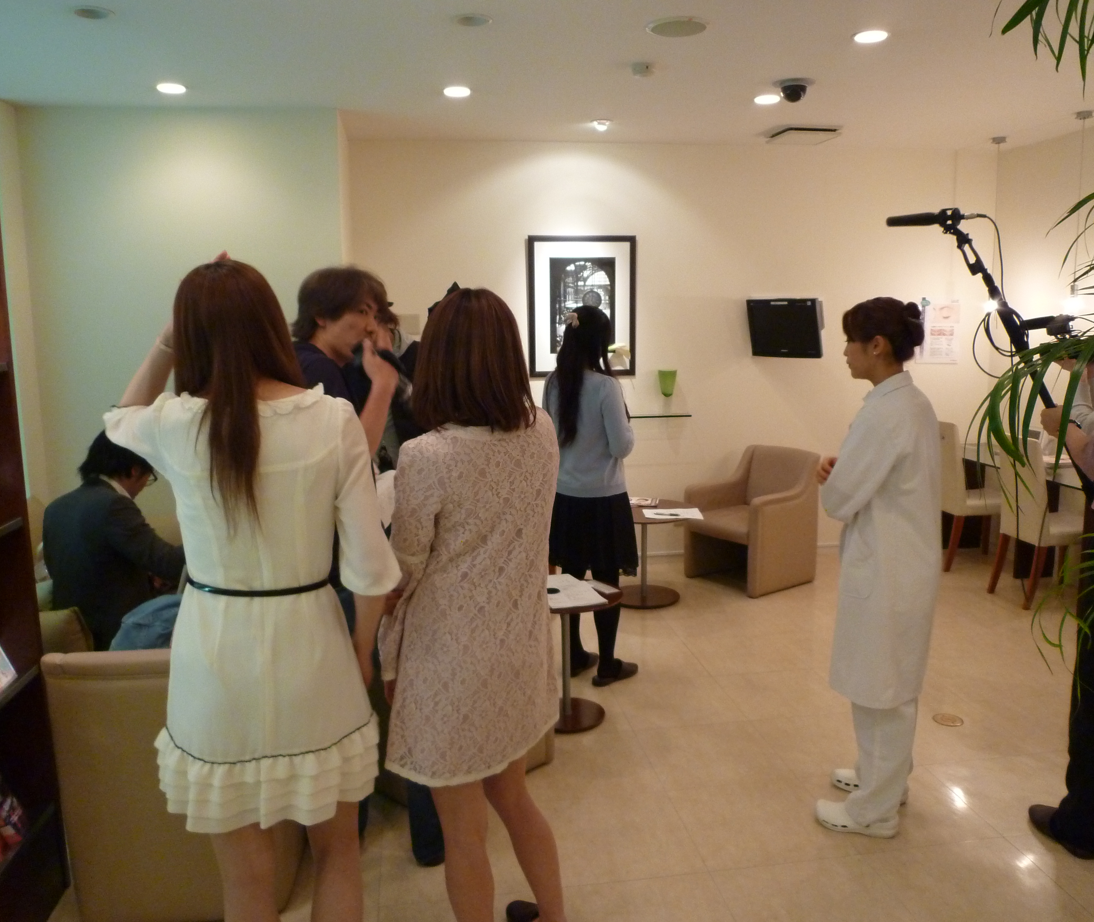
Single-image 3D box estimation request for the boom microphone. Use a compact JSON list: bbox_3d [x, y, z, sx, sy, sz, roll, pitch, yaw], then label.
[{"bbox_3d":[1.161,-0.727,2.650,0.300,0.057,0.053,3,9,37],"label":"boom microphone"}]

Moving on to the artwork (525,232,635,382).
[{"bbox_3d":[0.229,-0.976,5.621,0.685,0.875,0.030,-2,8,-8],"label":"artwork"}]

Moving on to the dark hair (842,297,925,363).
[{"bbox_3d":[0.935,-0.365,2.470,0.235,0.185,0.185,3,9,23],"label":"dark hair"}]

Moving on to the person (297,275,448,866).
[{"bbox_3d":[-0.507,0.308,2.476,0.460,1.670,0.460,-4,9,-18],"label":"person"}]

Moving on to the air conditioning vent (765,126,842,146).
[{"bbox_3d":[1.524,-1.935,5.298,0.355,0.040,0.380,-2,8,-8],"label":"air conditioning vent"}]

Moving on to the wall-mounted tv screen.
[{"bbox_3d":[1.514,-0.848,5.607,0.465,0.376,0.080,6,28,39],"label":"wall-mounted tv screen"}]

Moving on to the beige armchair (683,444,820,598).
[{"bbox_3d":[1.219,0.331,5.289,0.580,0.760,0.570,-7,10,-37],"label":"beige armchair"}]

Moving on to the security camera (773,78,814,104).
[{"bbox_3d":[1.104,-1.644,3.966,0.185,0.090,0.185,-2,9,-8],"label":"security camera"}]

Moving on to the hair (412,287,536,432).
[{"bbox_3d":[-0.148,-0.205,1.783,0.230,0.285,0.235,-5,9,-26],"label":"hair"}]

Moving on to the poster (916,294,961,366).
[{"bbox_3d":[2.520,-0.837,5.710,0.297,0.420,0.010,-2,9,-8],"label":"poster"}]

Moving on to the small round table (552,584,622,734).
[{"bbox_3d":[0.073,0.744,3.436,0.460,0.497,0.460,-1,8,0],"label":"small round table"}]

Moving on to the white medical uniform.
[{"bbox_3d":[0.994,0.402,2.644,0.320,1.330,0.430,4,9,29],"label":"white medical uniform"}]

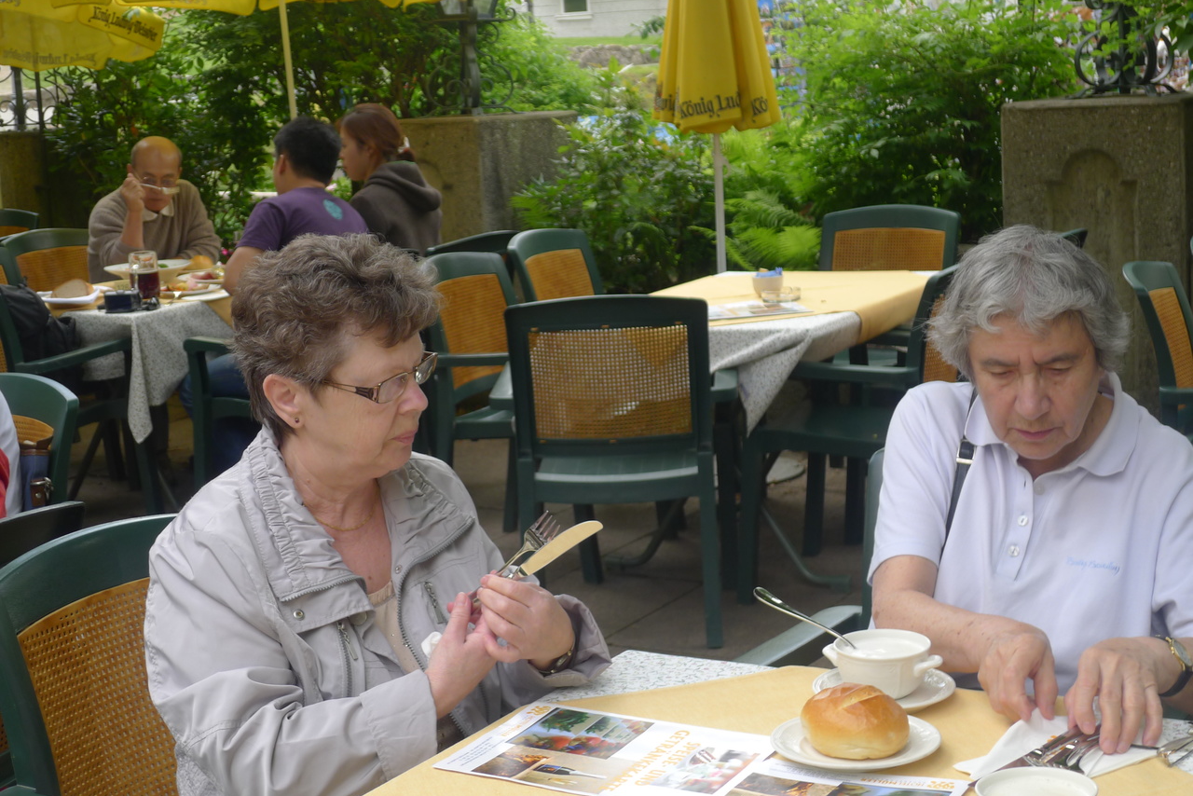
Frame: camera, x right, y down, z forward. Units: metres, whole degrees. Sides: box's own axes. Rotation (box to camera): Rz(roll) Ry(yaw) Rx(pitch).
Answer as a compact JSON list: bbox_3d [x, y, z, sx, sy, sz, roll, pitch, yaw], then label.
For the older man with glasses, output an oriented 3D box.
[{"bbox_3d":[-1.338,-0.236,6.559,0.480,1.188,0.750,-5,11,-6],"label":"older man with glasses"}]

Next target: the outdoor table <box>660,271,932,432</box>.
[{"bbox_3d":[0.465,0.112,5.324,0.694,0.750,0.897,2,12,25],"label":"outdoor table"}]

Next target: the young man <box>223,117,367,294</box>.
[{"bbox_3d":[-1.022,-0.191,6.181,0.740,1.270,0.520,2,11,25],"label":"young man"}]

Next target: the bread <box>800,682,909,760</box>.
[{"bbox_3d":[0.254,0.315,2.042,0.106,0.066,0.101,0,10,11],"label":"bread"}]

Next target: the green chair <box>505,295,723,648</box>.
[{"bbox_3d":[0.090,0.135,5.041,0.580,0.860,0.580,-3,11,6],"label":"green chair"}]

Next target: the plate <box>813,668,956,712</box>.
[{"bbox_3d":[0.316,0.325,2.267,0.156,0.022,0.156,-4,11,1],"label":"plate"}]

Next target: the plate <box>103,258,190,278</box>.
[{"bbox_3d":[-1.462,-0.407,6.728,0.280,0.060,0.280,-2,10,0],"label":"plate"}]

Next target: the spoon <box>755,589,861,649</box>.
[{"bbox_3d":[0.256,0.264,2.283,0.190,0.025,0.040,30,22,16],"label":"spoon"}]

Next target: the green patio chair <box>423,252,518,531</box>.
[{"bbox_3d":[-0.139,0.028,5.906,0.570,0.862,0.585,3,11,27],"label":"green patio chair"}]

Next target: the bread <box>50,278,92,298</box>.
[{"bbox_3d":[-1.568,-0.332,6.172,0.115,0.063,0.090,-2,10,0],"label":"bread"}]

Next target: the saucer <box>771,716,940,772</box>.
[{"bbox_3d":[0.256,0.346,2.035,0.167,0.020,0.167,-2,10,0],"label":"saucer"}]

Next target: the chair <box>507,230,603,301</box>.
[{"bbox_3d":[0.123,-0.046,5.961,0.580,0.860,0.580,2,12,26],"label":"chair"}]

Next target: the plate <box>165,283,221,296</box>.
[{"bbox_3d":[-1.222,-0.315,6.048,0.250,0.030,0.250,-4,11,0],"label":"plate"}]

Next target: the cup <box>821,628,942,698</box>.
[{"bbox_3d":[0.314,0.296,2.261,0.142,0.056,0.107,1,12,24],"label":"cup"}]

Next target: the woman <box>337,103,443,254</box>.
[{"bbox_3d":[-0.913,-0.284,6.730,0.720,1.260,0.480,2,11,25],"label":"woman"}]

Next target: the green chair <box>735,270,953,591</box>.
[{"bbox_3d":[0.721,0.075,5.423,0.570,0.862,0.585,2,11,25],"label":"green chair"}]

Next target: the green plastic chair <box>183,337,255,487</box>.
[{"bbox_3d":[-0.764,0.036,5.832,0.580,0.860,0.580,7,15,43],"label":"green plastic chair"}]

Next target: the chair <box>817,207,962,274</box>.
[{"bbox_3d":[0.887,-0.151,6.706,0.585,0.862,0.570,2,11,25],"label":"chair"}]

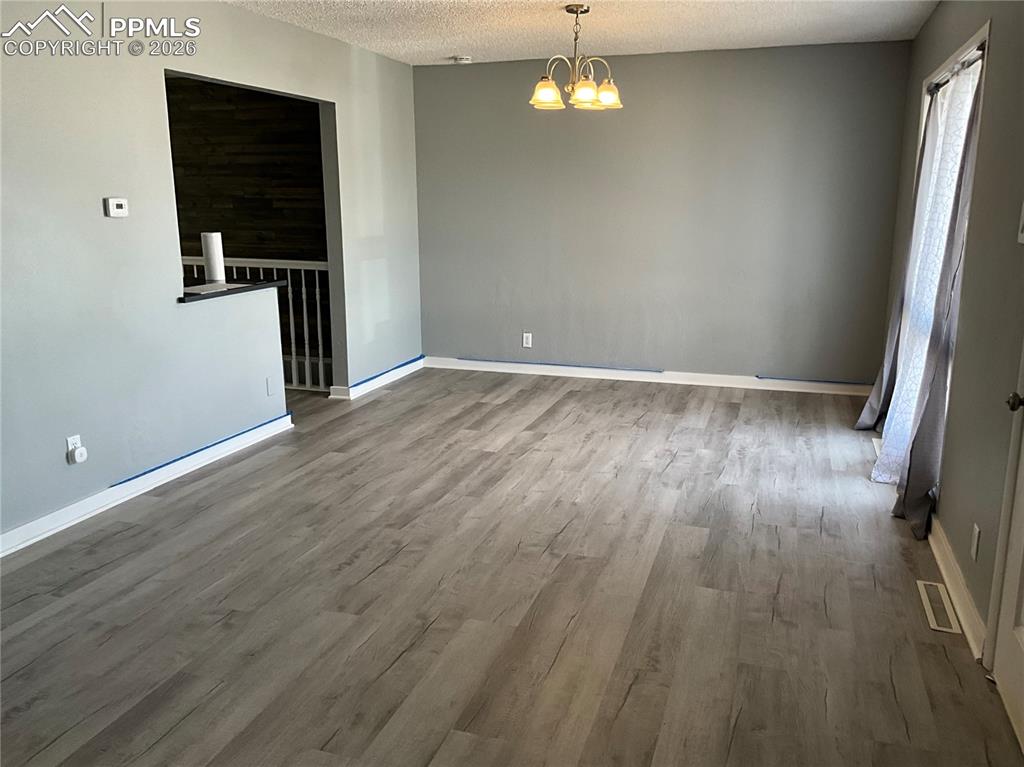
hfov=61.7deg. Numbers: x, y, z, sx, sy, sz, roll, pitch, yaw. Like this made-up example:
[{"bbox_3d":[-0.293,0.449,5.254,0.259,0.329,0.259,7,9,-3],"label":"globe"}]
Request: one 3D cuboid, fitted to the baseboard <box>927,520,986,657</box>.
[{"bbox_3d":[1.629,0.722,3.158,0.020,0.089,1.040,4,13,18],"label":"baseboard"}]

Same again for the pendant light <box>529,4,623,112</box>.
[{"bbox_3d":[0.351,-1.771,4.670,0.525,0.520,0.525,0,12,0],"label":"pendant light"}]

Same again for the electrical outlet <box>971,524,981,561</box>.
[{"bbox_3d":[1.550,0.527,2.869,0.012,0.115,0.071,4,13,18],"label":"electrical outlet"}]

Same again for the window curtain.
[{"bbox_3d":[2.002,-0.512,4.292,0.257,2.010,1.861,4,13,18],"label":"window curtain"}]

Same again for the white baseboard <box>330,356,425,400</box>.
[{"bbox_3d":[-1.030,-0.054,6.700,0.173,0.087,1.277,4,13,18],"label":"white baseboard"}]

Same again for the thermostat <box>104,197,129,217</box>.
[{"bbox_3d":[-1.794,-0.801,3.905,0.027,0.075,0.109,4,13,18],"label":"thermostat"}]

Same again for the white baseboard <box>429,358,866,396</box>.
[{"bbox_3d":[0.946,-0.059,6.710,3.599,0.087,0.020,4,13,18],"label":"white baseboard"}]

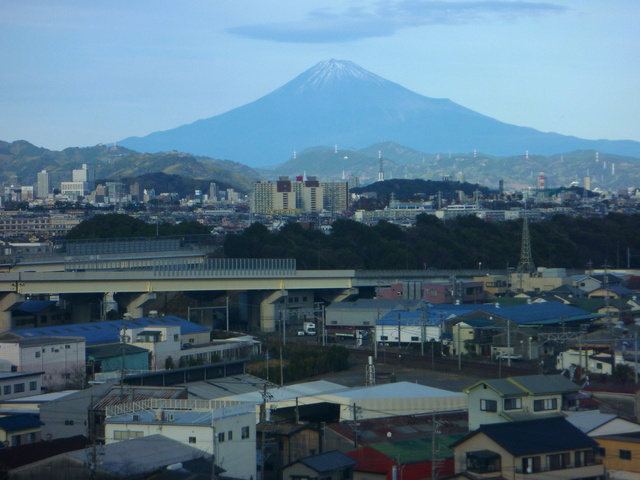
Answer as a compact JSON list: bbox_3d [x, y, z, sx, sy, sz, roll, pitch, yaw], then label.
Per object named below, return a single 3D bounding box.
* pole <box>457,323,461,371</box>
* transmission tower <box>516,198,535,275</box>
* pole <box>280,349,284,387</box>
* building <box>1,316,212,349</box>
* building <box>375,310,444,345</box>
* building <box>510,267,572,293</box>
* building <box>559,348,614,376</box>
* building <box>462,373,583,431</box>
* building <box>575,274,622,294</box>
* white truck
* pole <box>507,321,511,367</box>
[{"bbox_3d":[23.900,18.370,408.350,0.350,8.300,0.350,-1,1,6],"label":"pole"},{"bbox_3d":[55.590,-0.790,640.080,4.100,20.800,4.100,0,1,20],"label":"transmission tower"},{"bbox_3d":[-5.380,19.480,340.350,0.300,7.800,0.300,-1,1,6],"label":"pole"},{"bbox_3d":[-39.440,18.760,416.340,17.500,8.400,53.000,0,1,26],"label":"building"},{"bbox_3d":[18.820,18.010,481.350,13.500,6.600,9.200,0,1,27],"label":"building"},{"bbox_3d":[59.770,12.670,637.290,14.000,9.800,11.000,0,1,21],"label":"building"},{"bbox_3d":[44.470,20.130,394.380,8.300,4.000,5.200,0,1,35],"label":"building"},{"bbox_3d":[23.780,20.030,273.860,11.200,7.800,7.800,-1,1,-32],"label":"building"},{"bbox_3d":[73.730,13.960,625.320,8.200,8.200,10.000,0,1,37],"label":"building"},{"bbox_3d":[-2.060,19.470,518.370,2.000,2.900,5.200,-1,1,-12],"label":"white truck"},{"bbox_3d":[33.030,18.160,415.350,0.350,8.100,0.350,-1,1,6],"label":"pole"}]

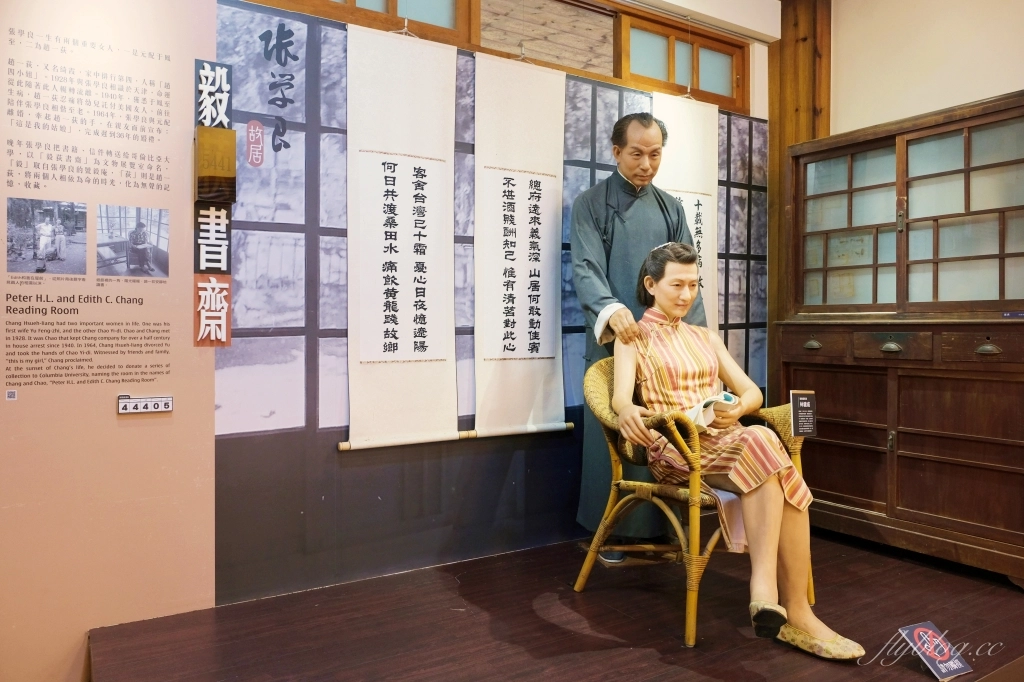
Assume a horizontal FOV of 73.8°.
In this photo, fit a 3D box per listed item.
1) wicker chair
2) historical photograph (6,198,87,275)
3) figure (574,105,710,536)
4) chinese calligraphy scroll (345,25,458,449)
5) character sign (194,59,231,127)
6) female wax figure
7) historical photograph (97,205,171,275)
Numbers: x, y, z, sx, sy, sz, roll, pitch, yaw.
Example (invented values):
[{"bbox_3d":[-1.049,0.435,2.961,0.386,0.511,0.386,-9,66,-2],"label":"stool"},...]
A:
[{"bbox_3d":[0.561,0.439,2.206,0.637,0.774,0.572,-1,1,-35],"label":"wicker chair"},{"bbox_3d":[-1.266,-0.284,1.862,0.180,0.201,0.010,-1,1,-31],"label":"historical photograph"},{"bbox_3d":[0.488,-0.027,2.604,0.597,1.689,0.475,0,1,-19],"label":"figure"},{"bbox_3d":[-0.362,-0.348,2.379,0.455,1.440,0.035,-1,1,-31],"label":"chinese calligraphy scroll"},{"bbox_3d":[-0.901,-0.739,2.065,0.105,0.212,0.018,-1,1,-31],"label":"character sign"},{"bbox_3d":[0.648,0.249,2.056,0.556,1.158,0.759,-1,1,-31],"label":"female wax figure"},{"bbox_3d":[-1.089,-0.286,1.967,0.182,0.201,0.010,-1,1,-31],"label":"historical photograph"}]

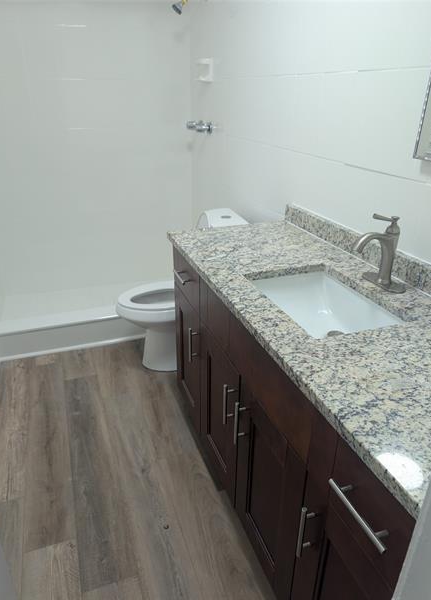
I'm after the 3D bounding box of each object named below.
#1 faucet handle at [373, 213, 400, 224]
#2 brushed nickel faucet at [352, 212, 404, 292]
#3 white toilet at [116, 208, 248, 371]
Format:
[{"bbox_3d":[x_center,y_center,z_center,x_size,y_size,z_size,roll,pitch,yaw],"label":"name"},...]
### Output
[{"bbox_3d":[0.474,-0.224,1.151,0.098,0.032,0.026,-9,28,-18],"label":"faucet handle"},{"bbox_3d":[0.468,-0.140,1.190,0.164,0.222,0.156,-9,28,-18],"label":"brushed nickel faucet"},{"bbox_3d":[-0.176,-0.018,2.271,0.720,0.794,0.400,-9,28,-18],"label":"white toilet"}]

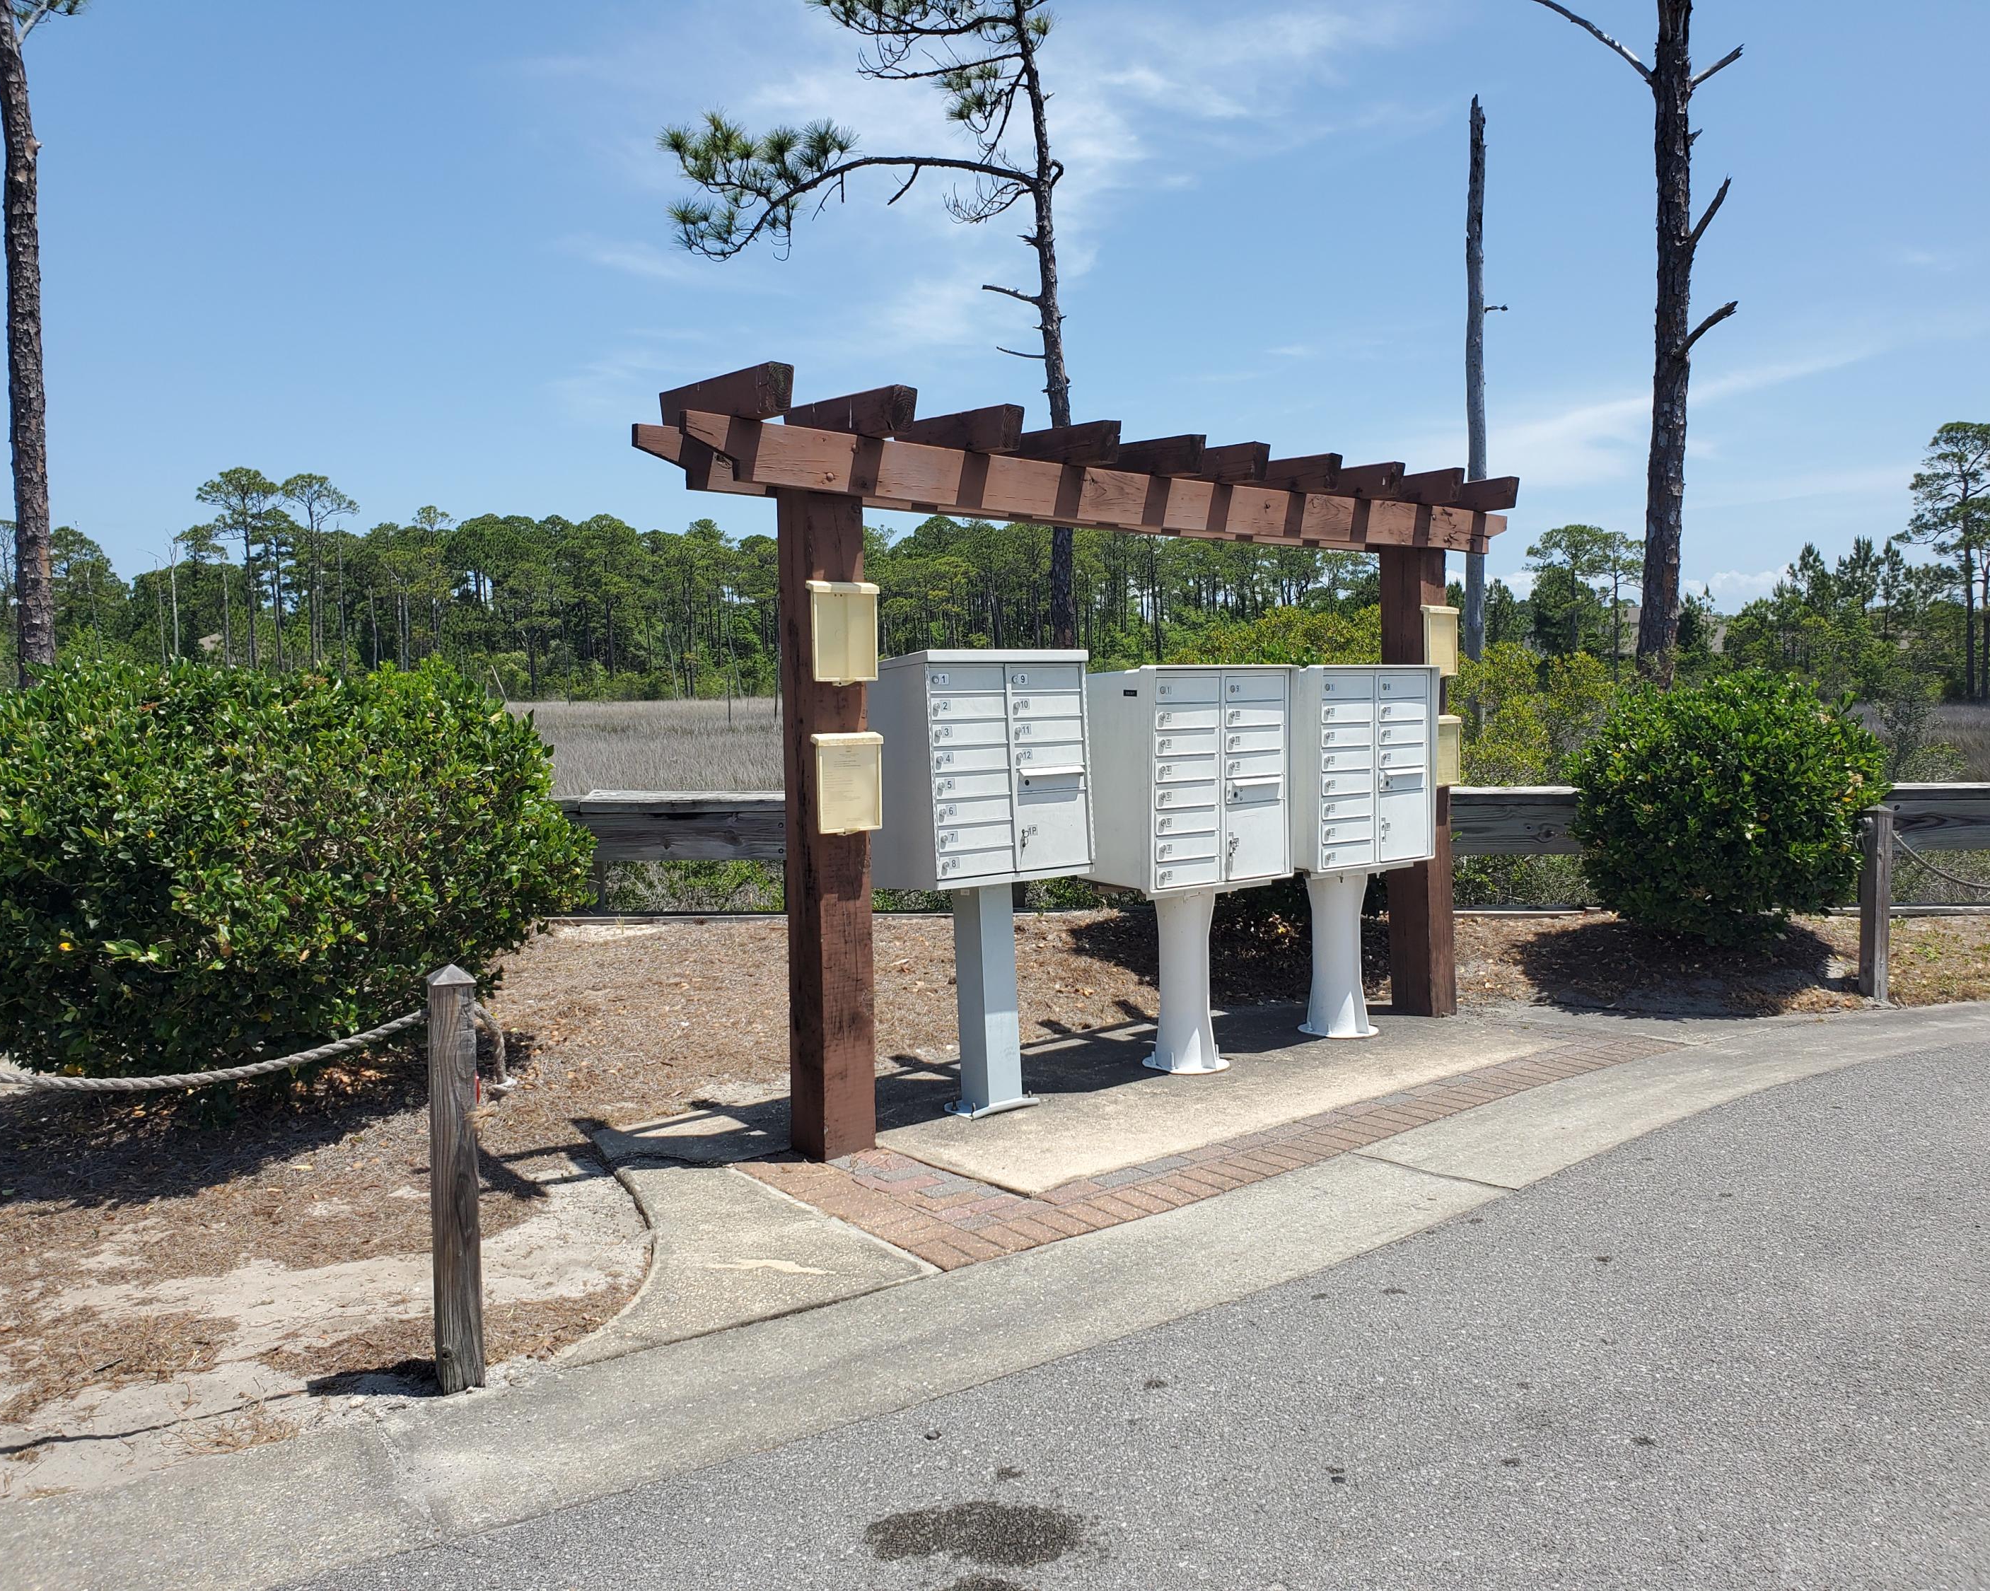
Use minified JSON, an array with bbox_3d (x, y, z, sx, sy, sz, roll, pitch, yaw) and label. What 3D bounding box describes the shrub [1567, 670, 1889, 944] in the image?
[{"bbox_3d":[3.787,0.112,8.203,1.660,1.470,1.700,1,4,25],"label":"shrub"}]

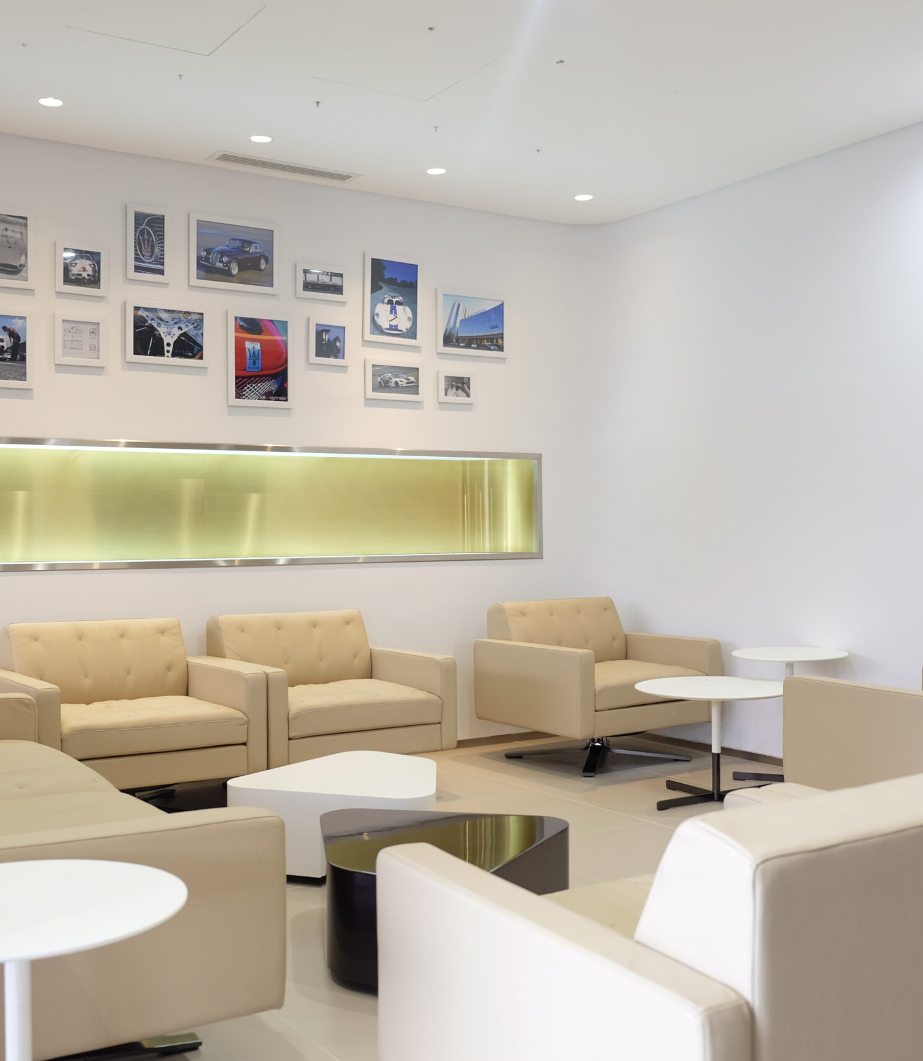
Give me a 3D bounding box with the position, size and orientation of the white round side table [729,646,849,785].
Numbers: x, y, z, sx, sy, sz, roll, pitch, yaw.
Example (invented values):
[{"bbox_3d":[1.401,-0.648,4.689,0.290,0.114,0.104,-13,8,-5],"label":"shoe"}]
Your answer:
[{"bbox_3d":[1.463,0.836,5.309,0.498,0.574,0.498,0,0,0],"label":"white round side table"}]

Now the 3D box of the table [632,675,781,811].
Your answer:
[{"bbox_3d":[1.060,0.889,4.959,0.662,0.478,0.662,-1,0,-32],"label":"table"}]

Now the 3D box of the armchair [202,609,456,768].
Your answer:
[{"bbox_3d":[-0.610,0.758,5.221,0.880,0.764,0.806,-1,0,-34],"label":"armchair"}]

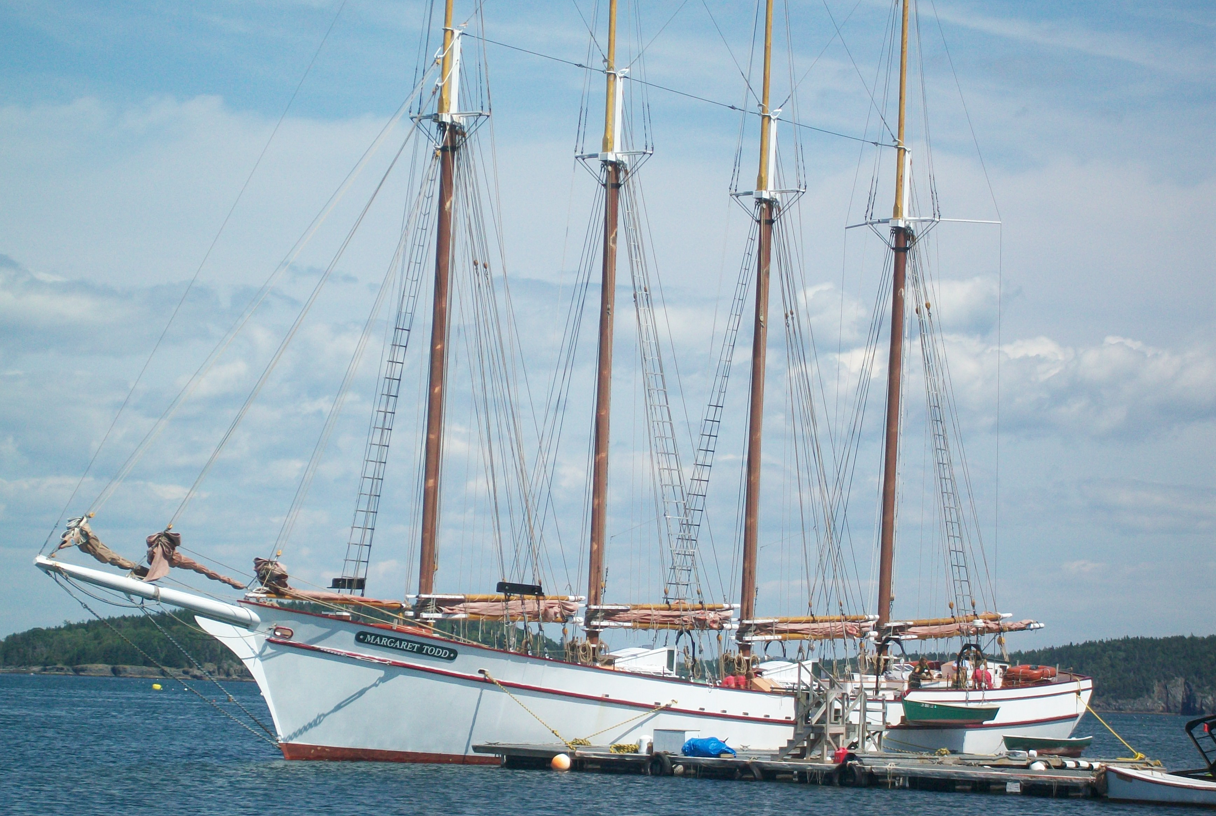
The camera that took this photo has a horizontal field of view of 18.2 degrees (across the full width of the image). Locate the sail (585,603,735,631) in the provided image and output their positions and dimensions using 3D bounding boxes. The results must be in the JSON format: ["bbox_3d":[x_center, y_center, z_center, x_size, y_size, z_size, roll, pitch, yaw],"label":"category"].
[{"bbox_3d":[1.528,5.696,103.258,0.600,0.860,7.200,-1,-5,36],"label":"sail"}]

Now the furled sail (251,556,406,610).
[{"bbox_3d":[-6.735,4.245,91.952,0.750,1.000,5.850,-1,-5,36],"label":"furled sail"}]

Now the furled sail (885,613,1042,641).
[{"bbox_3d":[10.943,6.714,116.157,0.650,1.000,9.400,-1,-5,36],"label":"furled sail"}]

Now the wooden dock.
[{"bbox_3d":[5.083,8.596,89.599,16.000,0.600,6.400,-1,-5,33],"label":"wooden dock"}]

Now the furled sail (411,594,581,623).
[{"bbox_3d":[-2.778,5.087,97.364,0.600,0.800,7.150,-1,-5,36],"label":"furled sail"}]

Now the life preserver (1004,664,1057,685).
[{"bbox_3d":[12.797,8.218,117.138,1.500,0.600,1.150,-1,-5,36],"label":"life preserver"}]

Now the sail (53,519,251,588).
[{"bbox_3d":[-10.380,3.346,86.970,0.850,1.300,6.300,-1,-5,36],"label":"sail"}]

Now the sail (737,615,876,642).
[{"bbox_3d":[5.816,6.363,109.129,0.600,0.900,7.400,-1,-5,36],"label":"sail"}]

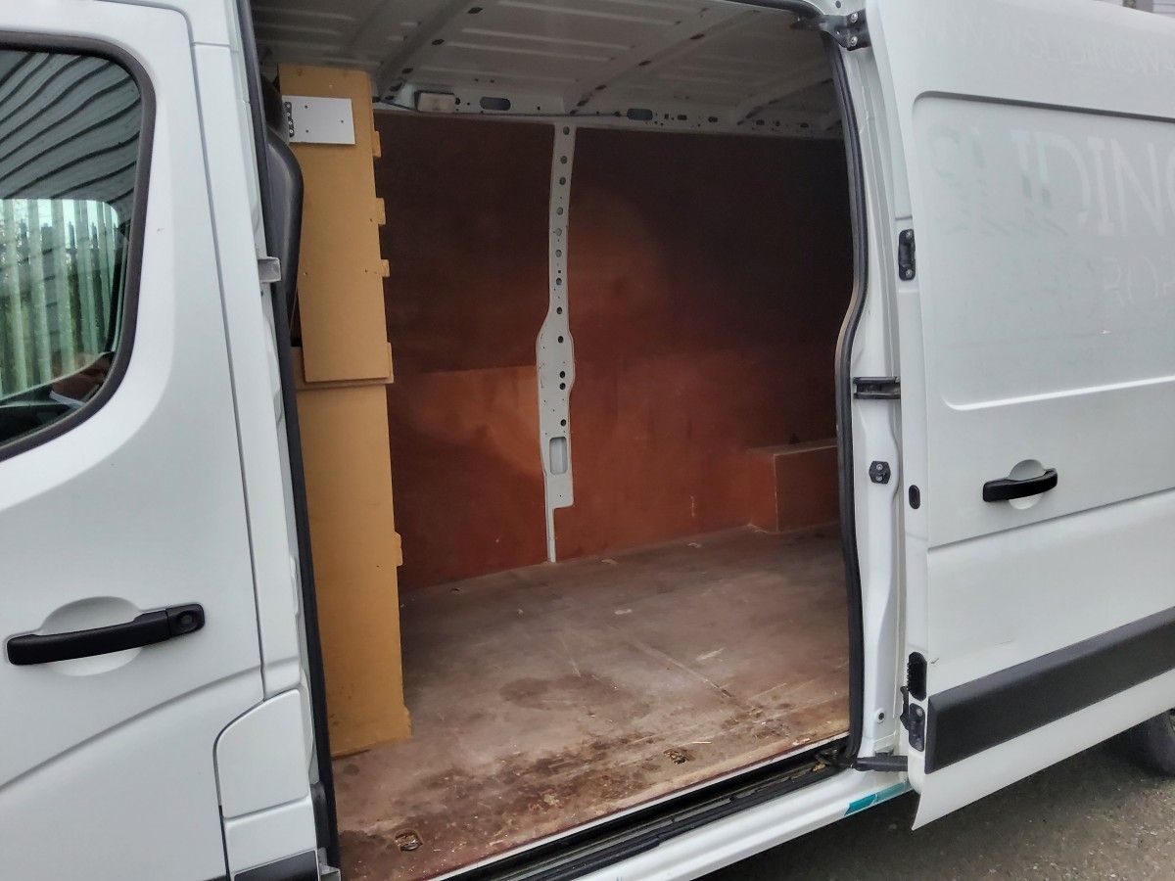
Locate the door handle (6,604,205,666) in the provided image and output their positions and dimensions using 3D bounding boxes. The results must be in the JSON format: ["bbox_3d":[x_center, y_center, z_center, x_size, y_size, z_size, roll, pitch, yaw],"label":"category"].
[{"bbox_3d":[-0.653,0.262,1.206,0.232,0.037,0.047,-7,10,-28],"label":"door handle"}]

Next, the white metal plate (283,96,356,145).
[{"bbox_3d":[-0.593,-0.710,1.960,0.148,0.098,0.017,-7,10,-28],"label":"white metal plate"}]

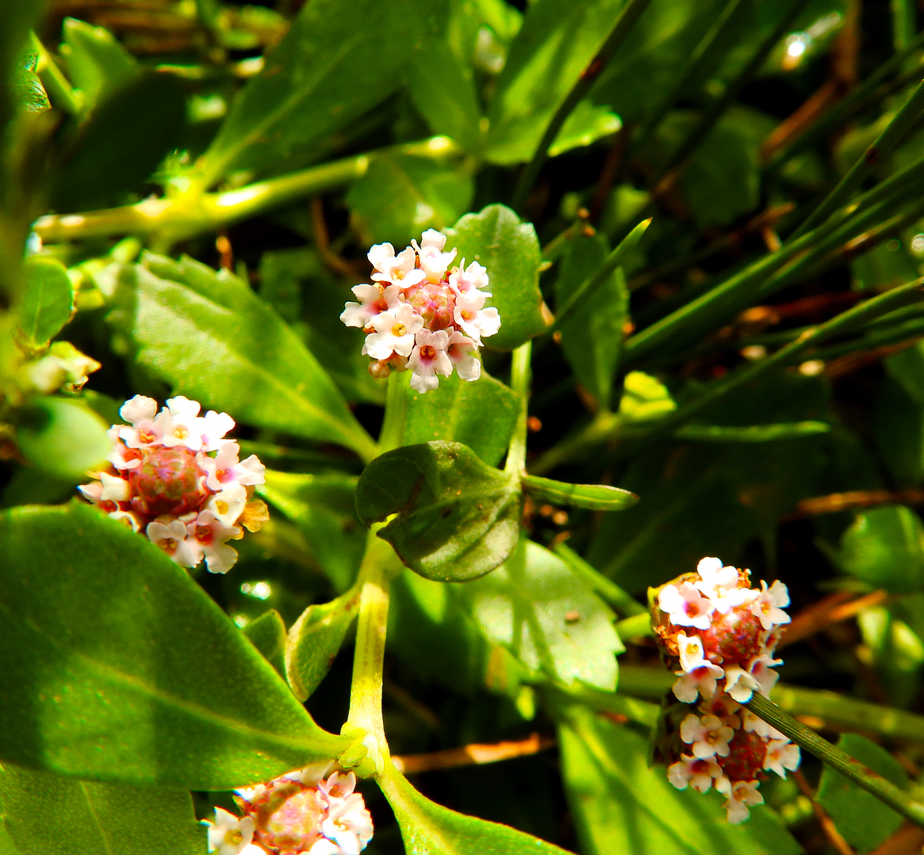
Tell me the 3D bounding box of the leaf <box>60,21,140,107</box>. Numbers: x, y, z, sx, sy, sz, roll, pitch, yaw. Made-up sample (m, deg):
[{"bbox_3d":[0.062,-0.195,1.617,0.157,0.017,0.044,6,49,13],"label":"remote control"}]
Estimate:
[{"bbox_3d":[-0.044,-0.044,0.127,0.009,0.003,0.013,-11,71,-6],"label":"leaf"}]

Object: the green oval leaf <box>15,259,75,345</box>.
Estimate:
[{"bbox_3d":[-0.044,-0.013,0.112,0.006,0.002,0.009,8,71,-7],"label":"green oval leaf"}]

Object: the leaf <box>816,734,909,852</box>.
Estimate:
[{"bbox_3d":[0.046,0.042,0.120,0.009,0.003,0.012,-39,65,-23],"label":"leaf"}]

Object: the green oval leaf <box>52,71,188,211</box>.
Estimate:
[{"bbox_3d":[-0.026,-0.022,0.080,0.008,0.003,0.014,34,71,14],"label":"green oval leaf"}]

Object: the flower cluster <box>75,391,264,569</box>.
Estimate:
[{"bbox_3d":[-0.028,0.006,0.103,0.018,0.011,0.018,2,78,-9],"label":"flower cluster"}]

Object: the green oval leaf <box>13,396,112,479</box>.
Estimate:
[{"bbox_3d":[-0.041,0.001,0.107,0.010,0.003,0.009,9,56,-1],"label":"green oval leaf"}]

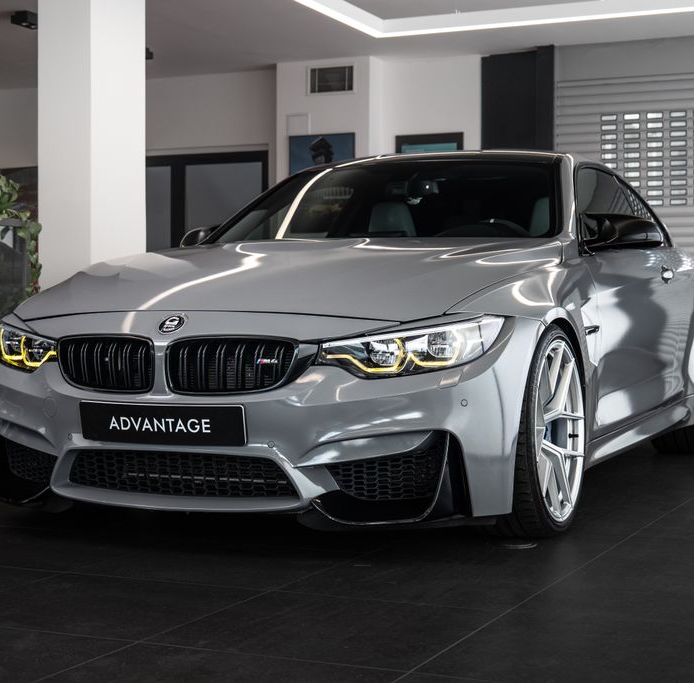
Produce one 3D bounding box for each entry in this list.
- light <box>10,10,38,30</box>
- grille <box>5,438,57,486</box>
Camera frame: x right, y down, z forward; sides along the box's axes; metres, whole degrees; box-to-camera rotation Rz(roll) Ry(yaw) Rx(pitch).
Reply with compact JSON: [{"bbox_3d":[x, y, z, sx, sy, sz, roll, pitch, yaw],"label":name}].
[{"bbox_3d":[-2.227,-2.266,9.607,0.135,0.100,0.240,0,1,24],"label":"light"},{"bbox_3d":[-0.972,0.358,4.183,0.275,0.150,0.090,1,1,39],"label":"grille"}]

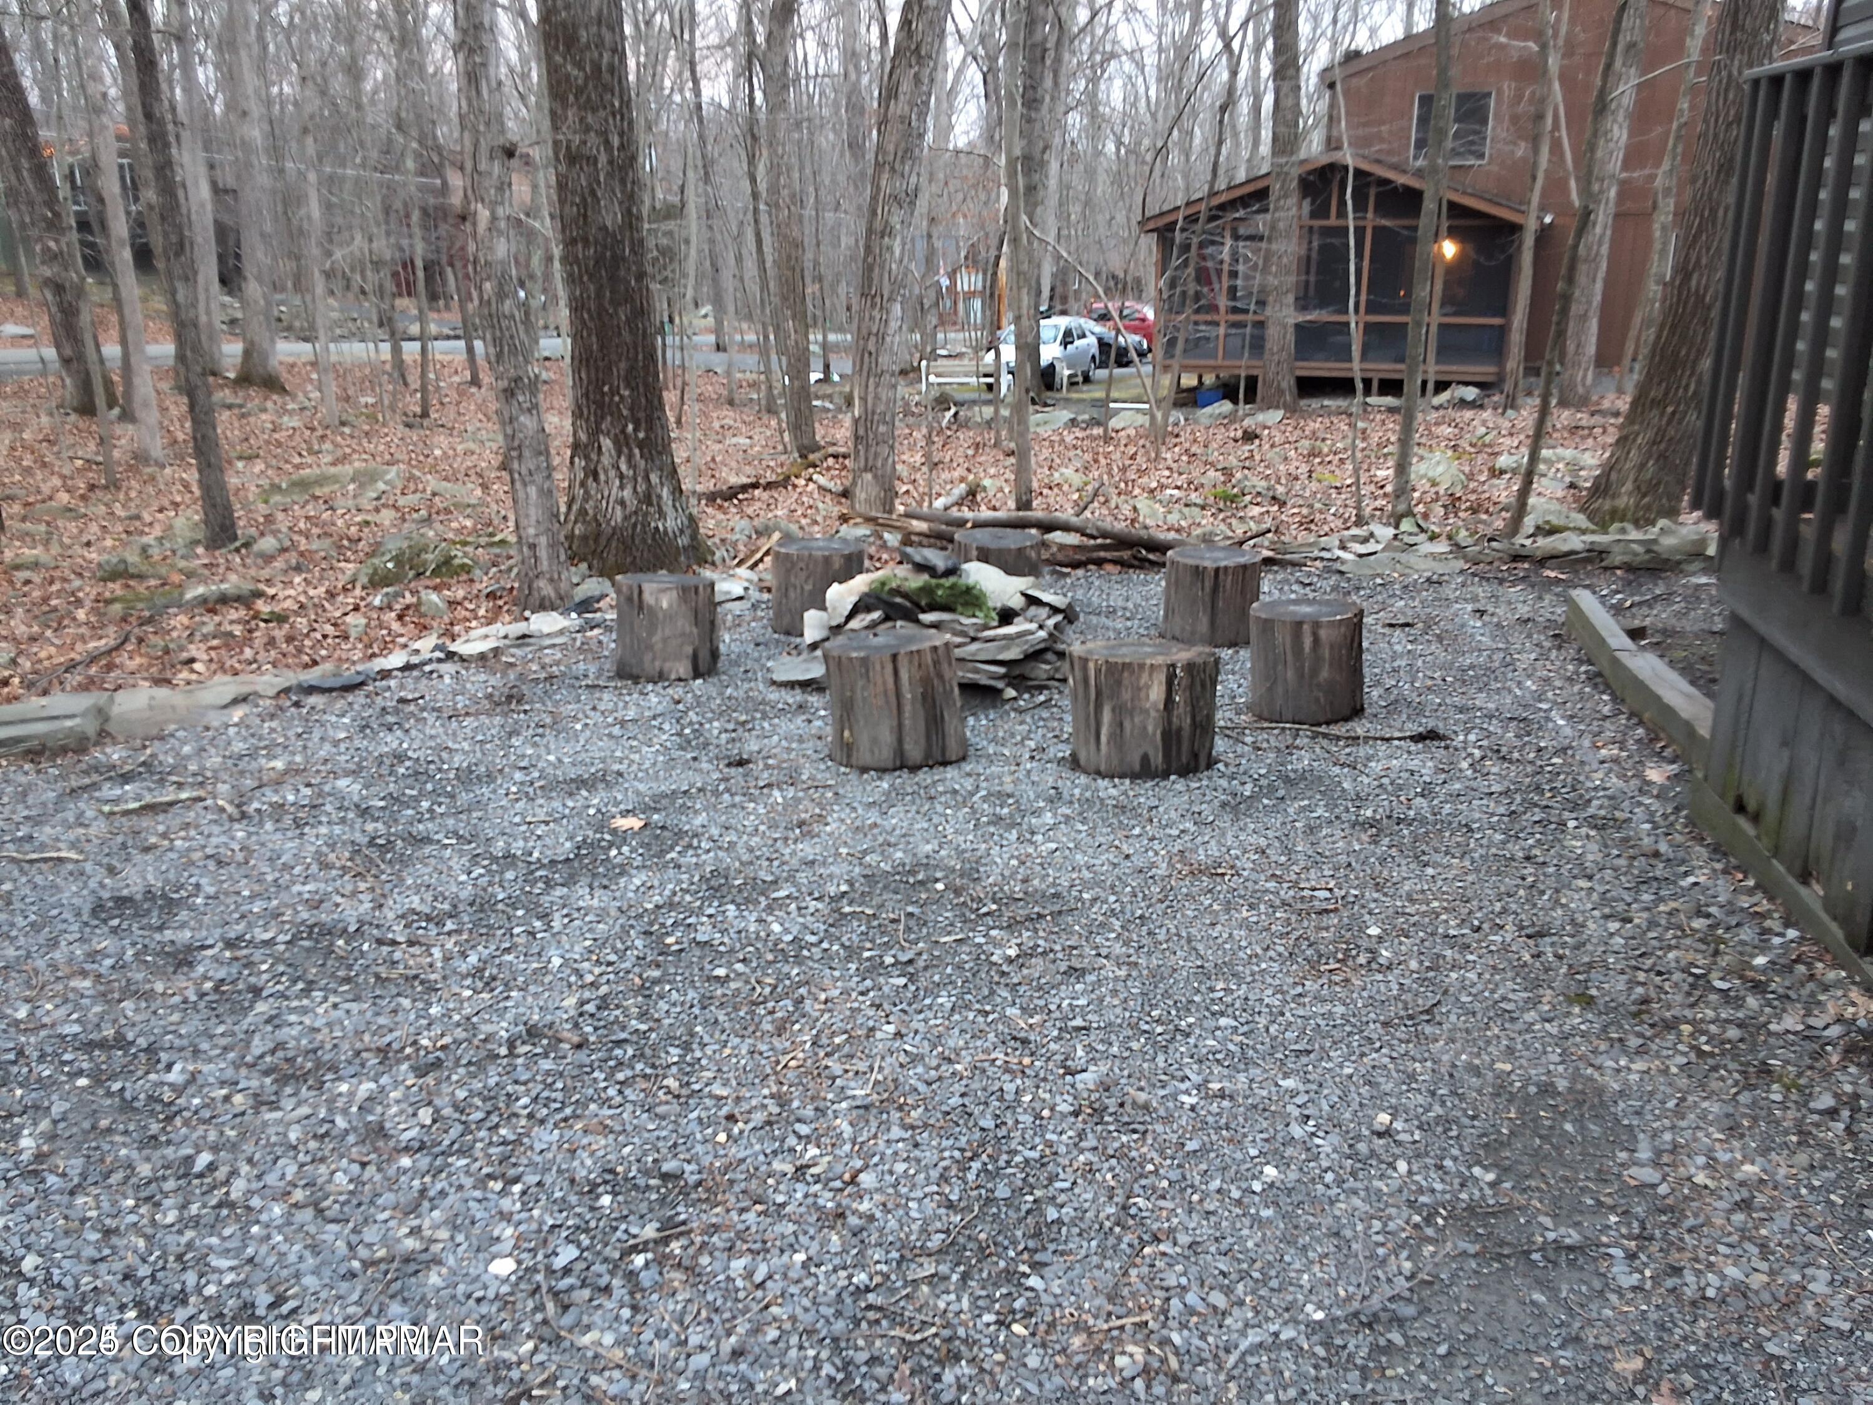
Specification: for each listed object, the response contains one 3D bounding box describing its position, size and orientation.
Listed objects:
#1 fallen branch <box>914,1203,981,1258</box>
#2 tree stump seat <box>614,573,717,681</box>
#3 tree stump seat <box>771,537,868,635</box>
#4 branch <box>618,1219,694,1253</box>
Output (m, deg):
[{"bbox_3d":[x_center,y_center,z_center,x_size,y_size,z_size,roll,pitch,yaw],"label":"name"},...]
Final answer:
[{"bbox_3d":[0.017,0.818,2.369,0.025,0.012,0.169,12,20,35],"label":"fallen branch"},{"bbox_3d":[-1.093,-0.310,6.130,0.394,0.358,0.394,-3,16,-10],"label":"tree stump seat"},{"bbox_3d":[-0.543,-0.553,7.221,0.430,0.380,0.430,1,15,0],"label":"tree stump seat"},{"bbox_3d":[-0.465,0.891,2.531,0.130,0.015,0.025,-9,18,-31],"label":"branch"}]

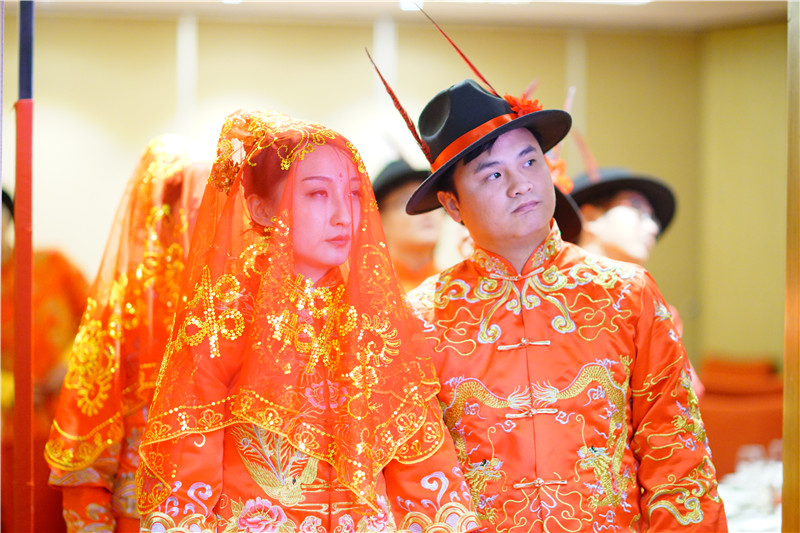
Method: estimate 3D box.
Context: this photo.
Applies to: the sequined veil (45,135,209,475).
[{"bbox_3d":[-0.406,0.066,3.370,0.460,0.610,0.420,0,-1,-30],"label":"sequined veil"}]

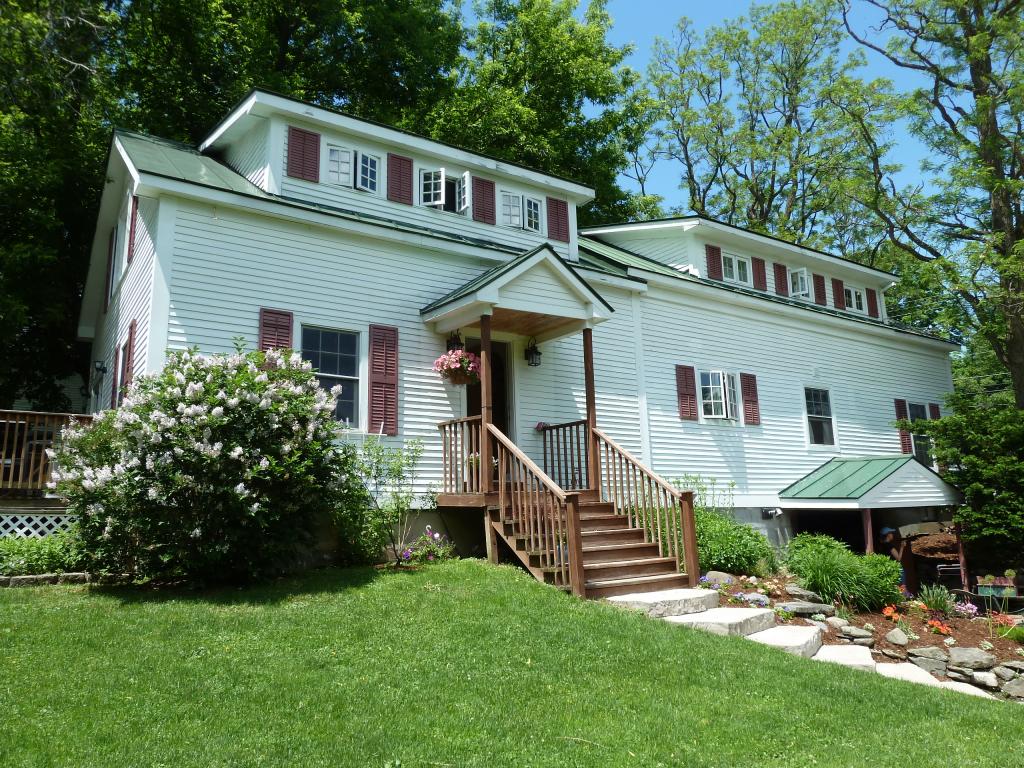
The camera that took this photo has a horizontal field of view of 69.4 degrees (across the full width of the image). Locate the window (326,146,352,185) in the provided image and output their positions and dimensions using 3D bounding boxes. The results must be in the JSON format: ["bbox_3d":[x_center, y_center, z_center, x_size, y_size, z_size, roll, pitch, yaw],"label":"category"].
[{"bbox_3d":[-2.407,-3.058,10.438,0.388,0.584,0.080,5,-12,-33],"label":"window"}]

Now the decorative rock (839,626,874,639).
[{"bbox_3d":[3.587,2.587,7.700,0.290,0.110,0.200,-8,-13,28],"label":"decorative rock"}]

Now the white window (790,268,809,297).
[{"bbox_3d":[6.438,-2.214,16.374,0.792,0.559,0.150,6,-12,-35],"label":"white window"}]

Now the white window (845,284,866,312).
[{"bbox_3d":[8.224,-1.974,17.662,0.869,0.579,0.090,6,-12,-35],"label":"white window"}]

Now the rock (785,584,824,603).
[{"bbox_3d":[3.362,2.408,8.500,0.440,0.150,0.300,-5,-11,20],"label":"rock"}]

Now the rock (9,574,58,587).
[{"bbox_3d":[-4.355,1.794,6.728,0.400,0.100,0.170,6,-13,-34],"label":"rock"}]

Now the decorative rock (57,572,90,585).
[{"bbox_3d":[-4.564,2.024,7.696,0.351,0.126,0.198,6,-12,-34],"label":"decorative rock"}]

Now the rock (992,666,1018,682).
[{"bbox_3d":[4.938,2.907,7.400,0.250,0.140,0.200,-7,-12,31],"label":"rock"}]

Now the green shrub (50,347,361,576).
[{"bbox_3d":[-3.088,0.946,7.754,2.880,2.340,2.160,6,-12,-34],"label":"green shrub"}]

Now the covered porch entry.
[{"bbox_3d":[0.634,0.283,9.952,2.429,4.632,3.018,6,-12,-35],"label":"covered porch entry"}]

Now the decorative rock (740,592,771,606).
[{"bbox_3d":[2.618,2.311,7.950,0.320,0.130,0.240,-4,-10,17],"label":"decorative rock"}]

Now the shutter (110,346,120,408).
[{"bbox_3d":[-5.887,0.216,10.958,0.040,1.500,0.430,6,-13,-34],"label":"shutter"}]

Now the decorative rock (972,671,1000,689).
[{"bbox_3d":[4.214,2.624,6.567,0.206,0.132,0.176,-5,-12,18],"label":"decorative rock"}]

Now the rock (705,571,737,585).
[{"bbox_3d":[2.630,2.441,9.330,0.412,0.196,0.294,-5,-12,15],"label":"rock"}]

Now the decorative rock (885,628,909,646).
[{"bbox_3d":[3.906,2.575,7.513,0.216,0.171,0.180,6,-12,-34],"label":"decorative rock"}]

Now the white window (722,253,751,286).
[{"bbox_3d":[4.733,-2.387,15.532,0.830,0.610,0.080,6,-13,-34],"label":"white window"}]

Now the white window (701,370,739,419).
[{"bbox_3d":[4.077,0.229,14.403,1.098,1.009,0.147,6,-13,-34],"label":"white window"}]

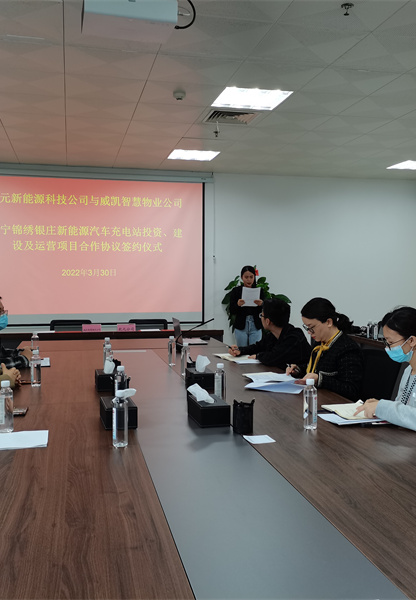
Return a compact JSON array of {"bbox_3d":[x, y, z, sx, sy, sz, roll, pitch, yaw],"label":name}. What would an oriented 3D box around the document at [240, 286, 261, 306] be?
[{"bbox_3d":[0.497,-0.029,6.900,0.210,0.290,0.015,0,37,-4],"label":"document"}]

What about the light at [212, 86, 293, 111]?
[{"bbox_3d":[0.355,-1.667,4.941,0.580,0.070,0.580,0,3,-13],"label":"light"}]

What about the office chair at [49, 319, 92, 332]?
[{"bbox_3d":[-1.485,0.662,6.546,0.580,0.870,0.580,0,2,-13],"label":"office chair"}]

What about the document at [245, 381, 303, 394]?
[{"bbox_3d":[0.365,0.472,3.266,0.285,0.035,0.205,2,3,28],"label":"document"}]

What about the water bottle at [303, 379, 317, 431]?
[{"bbox_3d":[0.441,0.444,2.573,0.058,0.213,0.058,0,3,-13],"label":"water bottle"}]

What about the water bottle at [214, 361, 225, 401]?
[{"bbox_3d":[0.064,0.422,3.030,0.058,0.213,0.058,0,3,-13],"label":"water bottle"}]

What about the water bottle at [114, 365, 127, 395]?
[{"bbox_3d":[-0.392,0.397,2.693,0.053,0.198,0.053,0,2,-13],"label":"water bottle"}]

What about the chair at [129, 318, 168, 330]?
[{"bbox_3d":[-0.664,0.695,7.014,0.580,0.900,0.600,0,3,-13],"label":"chair"}]

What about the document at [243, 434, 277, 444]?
[{"bbox_3d":[0.202,0.535,2.312,0.094,0.004,0.107,0,3,-13],"label":"document"}]

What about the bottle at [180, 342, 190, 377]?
[{"bbox_3d":[-0.141,0.370,3.767,0.055,0.207,0.055,0,3,-13],"label":"bottle"}]

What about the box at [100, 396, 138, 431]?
[{"bbox_3d":[-0.395,0.498,2.656,0.131,0.090,0.262,0,3,-13],"label":"box"}]

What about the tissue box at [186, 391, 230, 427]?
[{"bbox_3d":[-0.001,0.475,2.612,0.123,0.094,0.245,0,3,-13],"label":"tissue box"}]

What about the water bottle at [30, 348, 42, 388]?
[{"bbox_3d":[-1.003,0.396,3.507,0.058,0.213,0.058,0,3,-13],"label":"water bottle"}]

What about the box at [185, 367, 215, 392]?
[{"bbox_3d":[-0.048,0.429,3.332,0.118,0.084,0.240,0,2,-13],"label":"box"}]

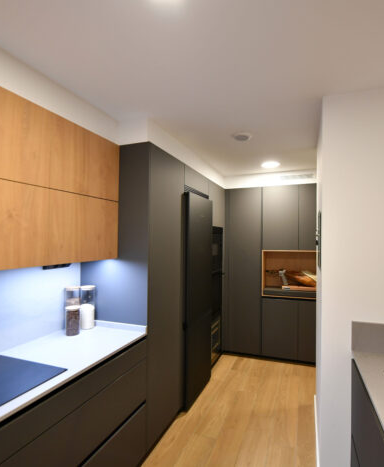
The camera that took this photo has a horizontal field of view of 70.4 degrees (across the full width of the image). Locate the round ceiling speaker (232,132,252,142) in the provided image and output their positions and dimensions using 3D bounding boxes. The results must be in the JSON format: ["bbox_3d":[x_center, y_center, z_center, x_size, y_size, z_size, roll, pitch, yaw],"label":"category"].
[{"bbox_3d":[0.425,-0.812,2.306,0.164,0.030,0.164,0,-2,0],"label":"round ceiling speaker"}]

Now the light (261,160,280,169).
[{"bbox_3d":[0.876,-0.763,3.028,0.209,0.030,0.209,1,-1,23],"label":"light"}]

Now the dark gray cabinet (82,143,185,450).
[{"bbox_3d":[-0.480,0.468,2.290,0.612,2.198,0.602,1,-1,23],"label":"dark gray cabinet"}]

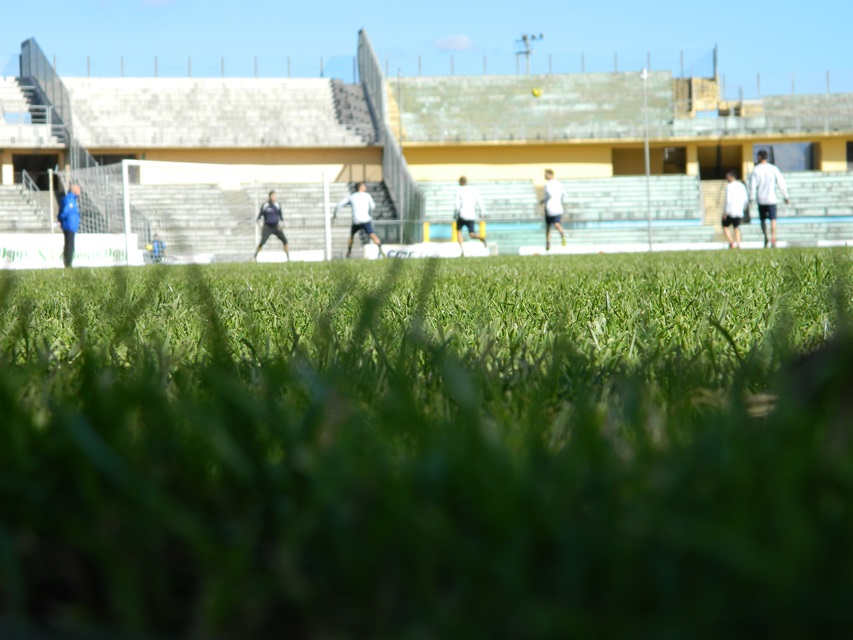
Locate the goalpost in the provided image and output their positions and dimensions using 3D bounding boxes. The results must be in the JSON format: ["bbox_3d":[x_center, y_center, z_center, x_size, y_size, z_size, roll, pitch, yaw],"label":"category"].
[{"bbox_3d":[-5.694,-2.677,52.736,2.100,2.540,7.560,0,2,37],"label":"goalpost"}]

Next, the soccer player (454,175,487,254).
[{"bbox_3d":[0.978,-2.311,46.000,0.600,1.760,0.720,-3,2,-37],"label":"soccer player"}]

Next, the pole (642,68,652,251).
[{"bbox_3d":[9.095,-6.528,85.000,0.250,7.600,0.300,0,3,44],"label":"pole"}]

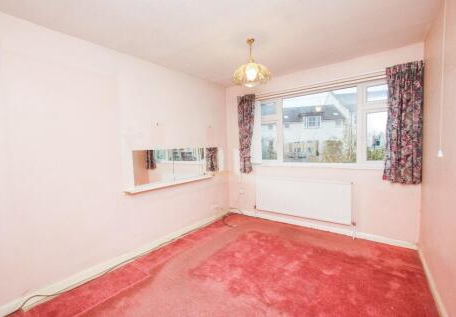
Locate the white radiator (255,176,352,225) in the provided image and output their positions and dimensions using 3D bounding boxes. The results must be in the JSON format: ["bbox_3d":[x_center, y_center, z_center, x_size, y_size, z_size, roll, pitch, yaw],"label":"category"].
[{"bbox_3d":[1.080,0.593,3.074,1.415,0.590,0.100,1,5,34],"label":"white radiator"}]

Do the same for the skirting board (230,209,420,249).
[{"bbox_3d":[1.159,1.034,3.111,2.655,0.090,0.020,1,5,34],"label":"skirting board"}]

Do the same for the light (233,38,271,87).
[{"bbox_3d":[0.240,-0.991,2.058,0.390,0.455,0.390,-2,4,0],"label":"light"}]

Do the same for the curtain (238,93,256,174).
[{"bbox_3d":[0.327,-0.423,3.469,0.290,1.330,0.110,1,5,34],"label":"curtain"}]

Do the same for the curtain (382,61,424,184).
[{"bbox_3d":[2.021,-0.394,2.306,0.330,1.345,0.110,1,5,34],"label":"curtain"}]

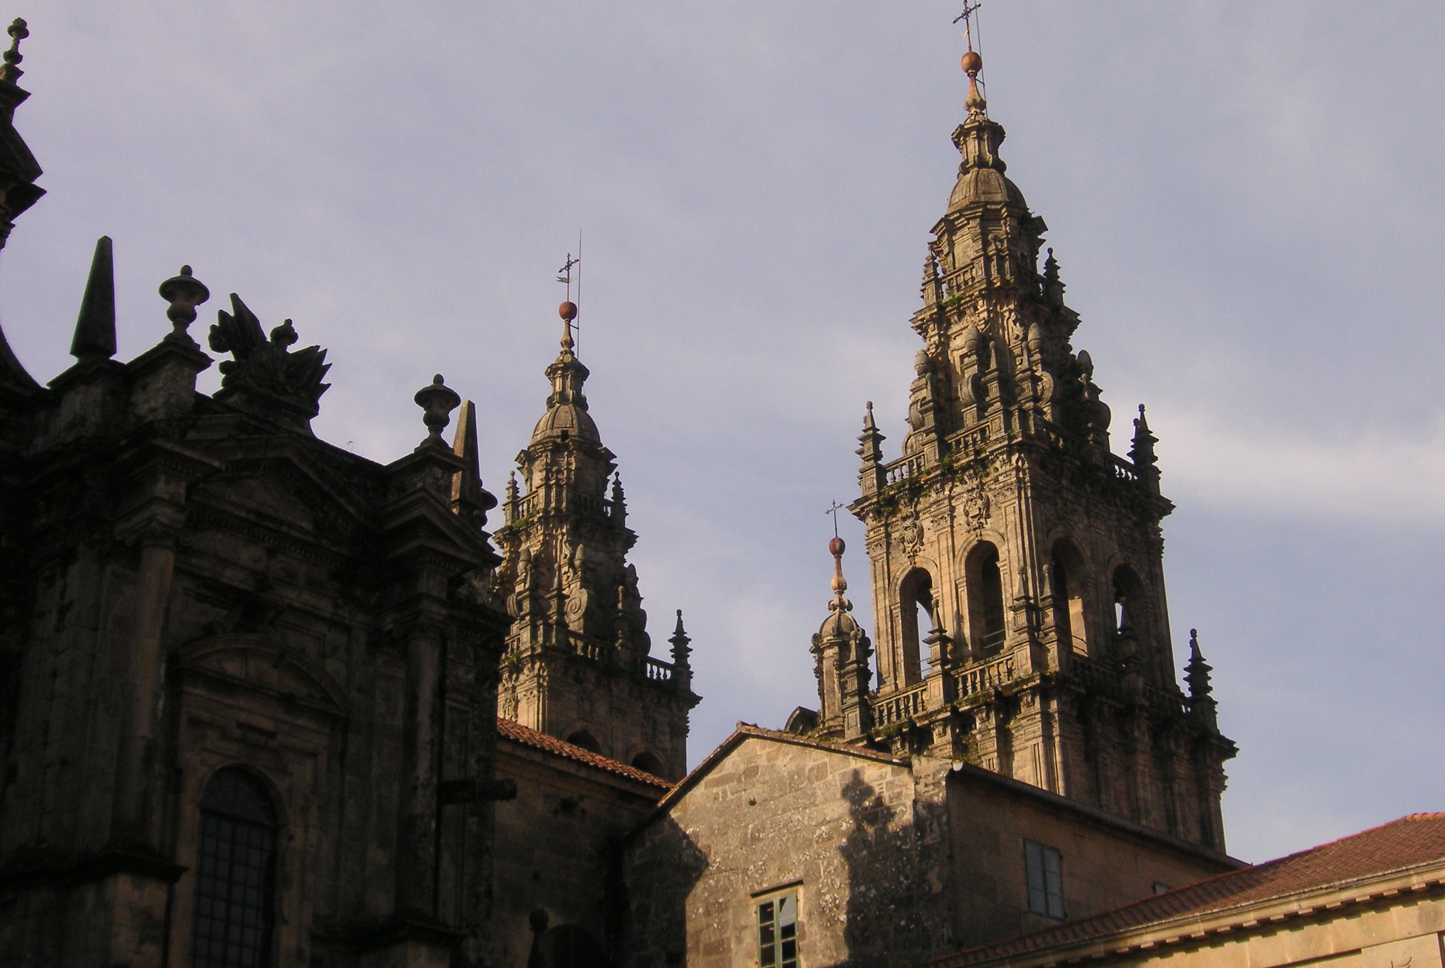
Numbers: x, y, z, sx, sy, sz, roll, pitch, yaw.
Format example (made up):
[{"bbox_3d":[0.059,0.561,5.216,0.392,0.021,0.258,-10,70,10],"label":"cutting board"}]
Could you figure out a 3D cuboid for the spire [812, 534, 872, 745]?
[{"bbox_3d":[4.950,6.192,91.459,2.100,9.000,2.100,-22,-32,37],"label":"spire"}]

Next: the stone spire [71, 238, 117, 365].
[{"bbox_3d":[-10.407,-3.119,36.977,0.570,2.380,0.570,-22,-32,37],"label":"stone spire"}]

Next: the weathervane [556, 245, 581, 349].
[{"bbox_3d":[-8.359,-9.930,120.082,1.500,6.200,1.000,-22,-32,37],"label":"weathervane"}]

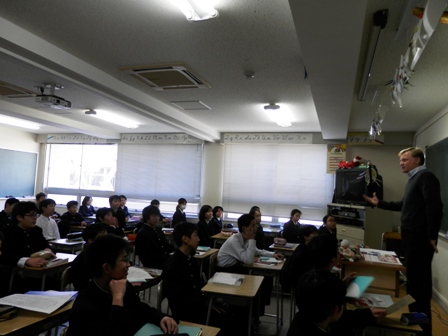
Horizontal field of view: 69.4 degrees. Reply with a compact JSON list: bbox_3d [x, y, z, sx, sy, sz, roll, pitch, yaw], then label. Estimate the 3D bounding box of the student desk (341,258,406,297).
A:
[{"bbox_3d":[1.766,1.476,3.997,0.620,0.760,1.220,2,-5,20],"label":"student desk"}]

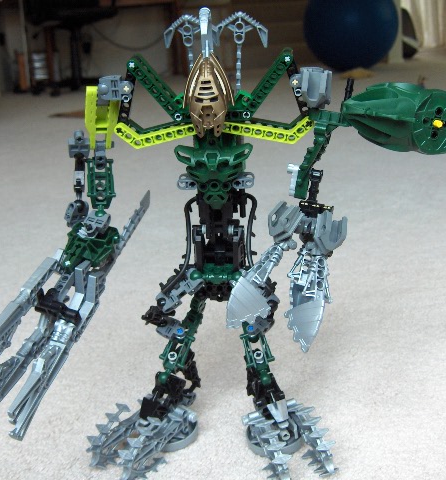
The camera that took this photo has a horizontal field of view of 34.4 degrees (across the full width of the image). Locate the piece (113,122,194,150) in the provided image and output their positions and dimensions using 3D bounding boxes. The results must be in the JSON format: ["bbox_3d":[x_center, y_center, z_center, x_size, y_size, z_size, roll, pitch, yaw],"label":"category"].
[{"bbox_3d":[-0.044,-0.076,0.517,0.066,0.018,0.008,-1,22,4],"label":"piece"}]

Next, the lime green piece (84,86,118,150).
[{"bbox_3d":[-0.086,-0.087,0.514,0.024,0.046,0.011,1,29,-2],"label":"lime green piece"}]

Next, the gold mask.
[{"bbox_3d":[-0.010,-0.099,0.494,0.035,0.054,0.025,1,19,4],"label":"gold mask"}]

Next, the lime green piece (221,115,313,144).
[{"bbox_3d":[0.031,-0.077,0.512,0.066,0.018,0.008,-1,22,4],"label":"lime green piece"}]

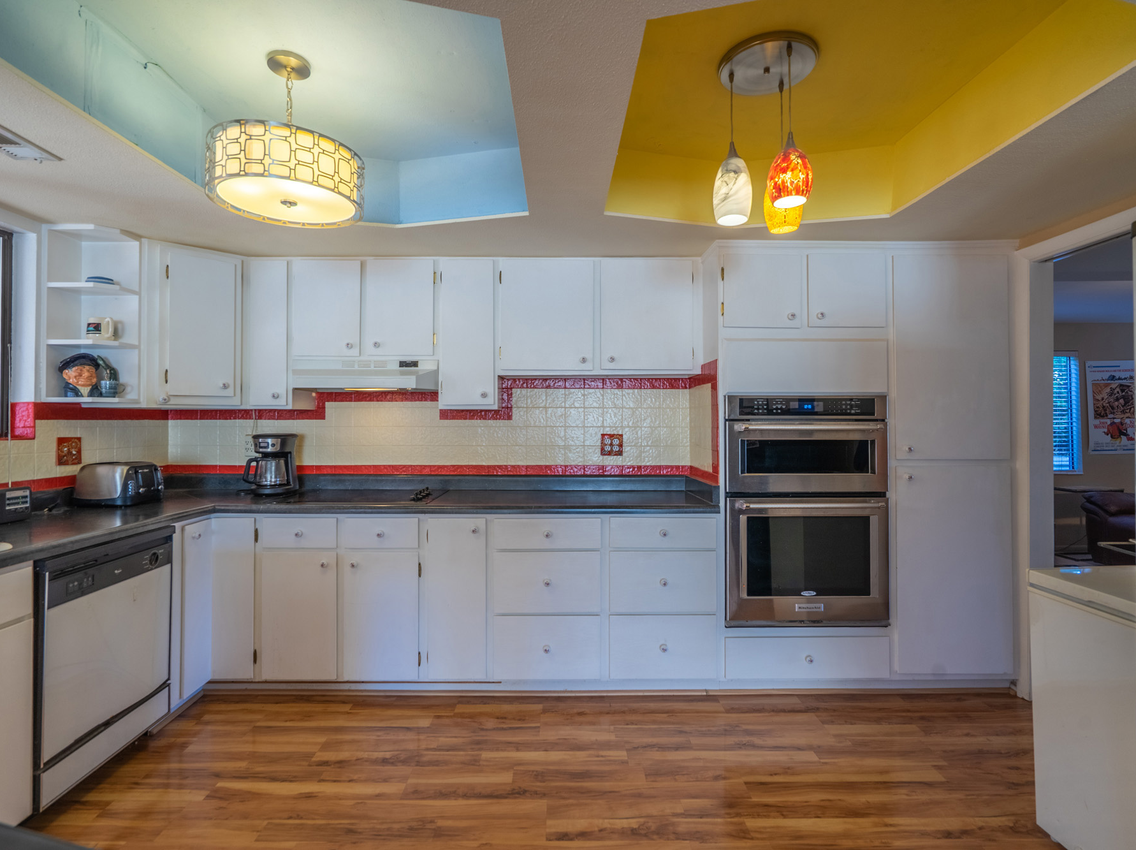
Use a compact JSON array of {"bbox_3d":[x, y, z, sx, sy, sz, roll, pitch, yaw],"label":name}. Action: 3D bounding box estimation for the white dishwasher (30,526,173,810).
[{"bbox_3d":[-1.915,0.830,2.030,0.600,0.820,0.610,0,0,-2],"label":"white dishwasher"}]

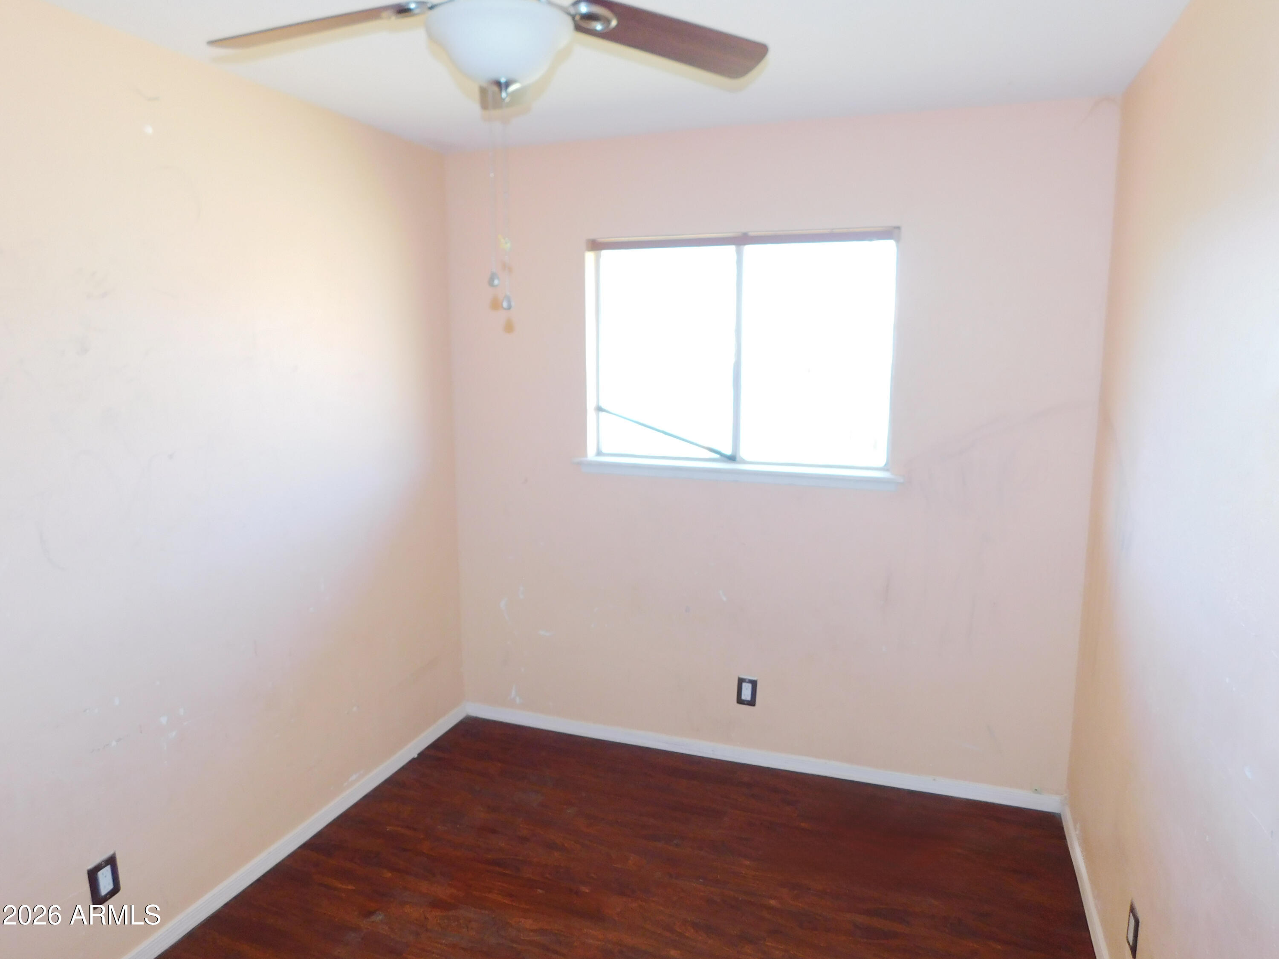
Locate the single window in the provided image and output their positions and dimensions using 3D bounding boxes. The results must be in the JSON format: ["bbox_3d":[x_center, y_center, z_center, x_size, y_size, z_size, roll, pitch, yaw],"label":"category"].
[{"bbox_3d":[0.366,-0.484,3.239,1.181,0.867,0.100,3,10,19],"label":"single window"}]

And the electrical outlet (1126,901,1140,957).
[{"bbox_3d":[1.159,1.061,1.995,0.010,0.116,0.075,3,10,19],"label":"electrical outlet"}]

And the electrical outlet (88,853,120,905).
[{"bbox_3d":[-1.367,1.031,2.172,0.010,0.116,0.075,3,10,19],"label":"electrical outlet"}]

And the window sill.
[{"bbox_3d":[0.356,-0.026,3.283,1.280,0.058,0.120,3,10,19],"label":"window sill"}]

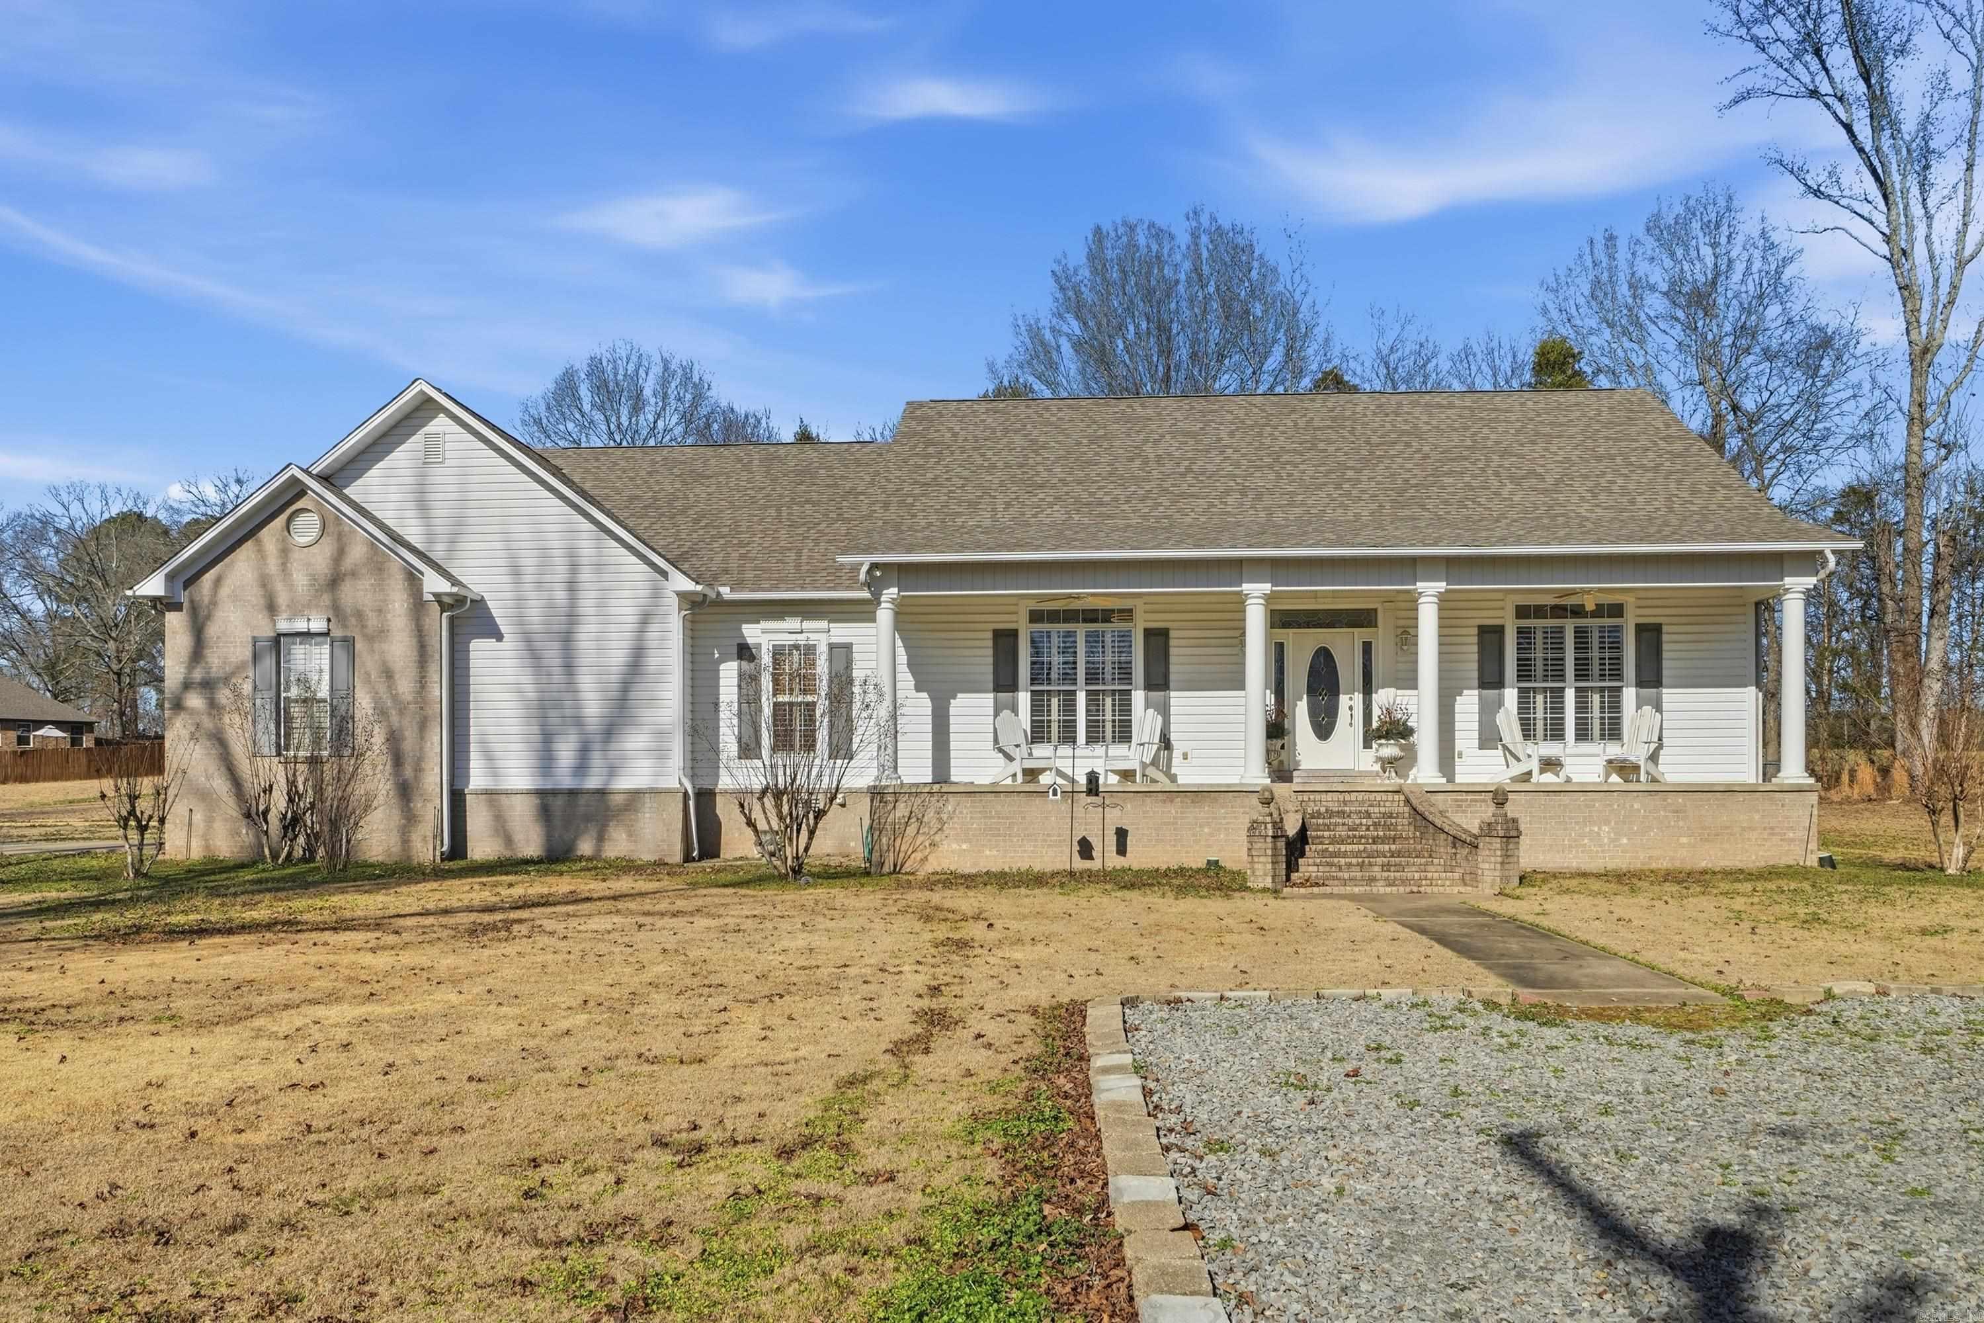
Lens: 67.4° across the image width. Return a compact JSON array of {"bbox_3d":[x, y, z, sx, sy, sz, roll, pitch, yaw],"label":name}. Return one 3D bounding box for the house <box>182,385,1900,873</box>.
[{"bbox_3d":[-0.220,-0.880,26.100,23.400,7.800,12.800,0,-3,4],"label":"house"}]

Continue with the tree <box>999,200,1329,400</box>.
[{"bbox_3d":[5.652,-5.315,50.000,11.500,20.500,11.000,0,-3,4],"label":"tree"}]

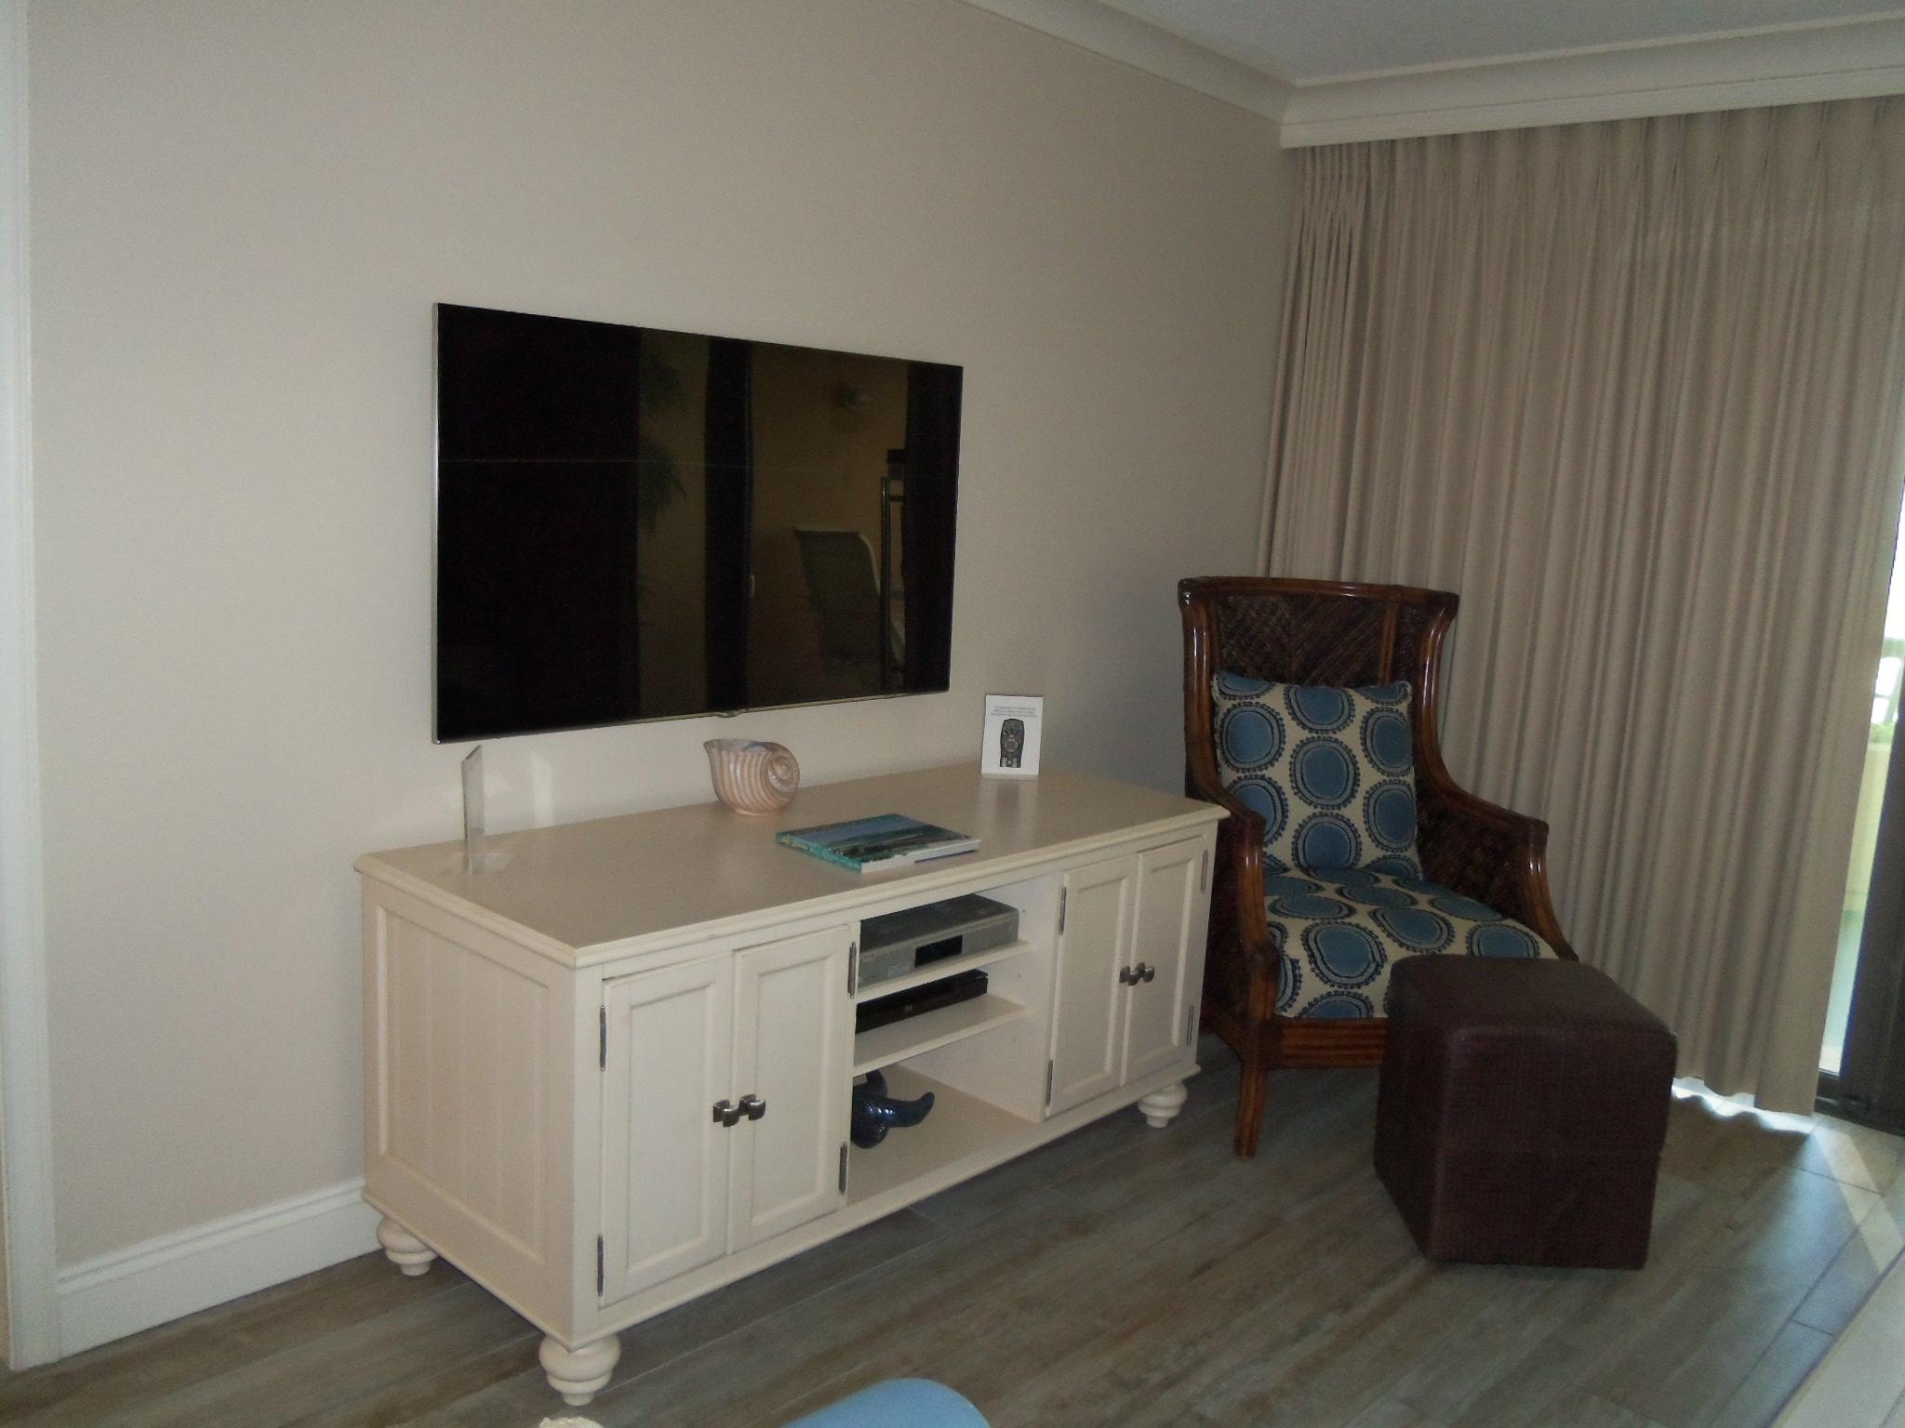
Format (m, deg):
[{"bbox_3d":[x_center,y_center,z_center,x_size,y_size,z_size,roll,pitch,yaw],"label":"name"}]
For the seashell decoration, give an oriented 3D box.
[{"bbox_3d":[-0.387,0.121,2.955,0.145,0.133,0.190,11,12,42],"label":"seashell decoration"}]

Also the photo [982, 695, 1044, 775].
[{"bbox_3d":[0.136,0.046,3.453,0.128,0.177,0.045,2,9,-4],"label":"photo"}]

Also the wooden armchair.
[{"bbox_3d":[0.925,0.312,3.501,0.700,1.140,0.760,2,9,-7],"label":"wooden armchair"}]

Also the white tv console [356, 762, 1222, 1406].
[{"bbox_3d":[-0.210,0.565,2.905,0.615,0.709,1.585,11,12,42],"label":"white tv console"}]

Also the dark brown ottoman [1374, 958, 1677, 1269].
[{"bbox_3d":[1.074,0.752,2.956,0.408,0.460,0.391,3,9,0],"label":"dark brown ottoman"}]

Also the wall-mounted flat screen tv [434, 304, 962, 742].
[{"bbox_3d":[-0.426,-0.351,2.937,0.050,0.701,1.228,11,12,42],"label":"wall-mounted flat screen tv"}]

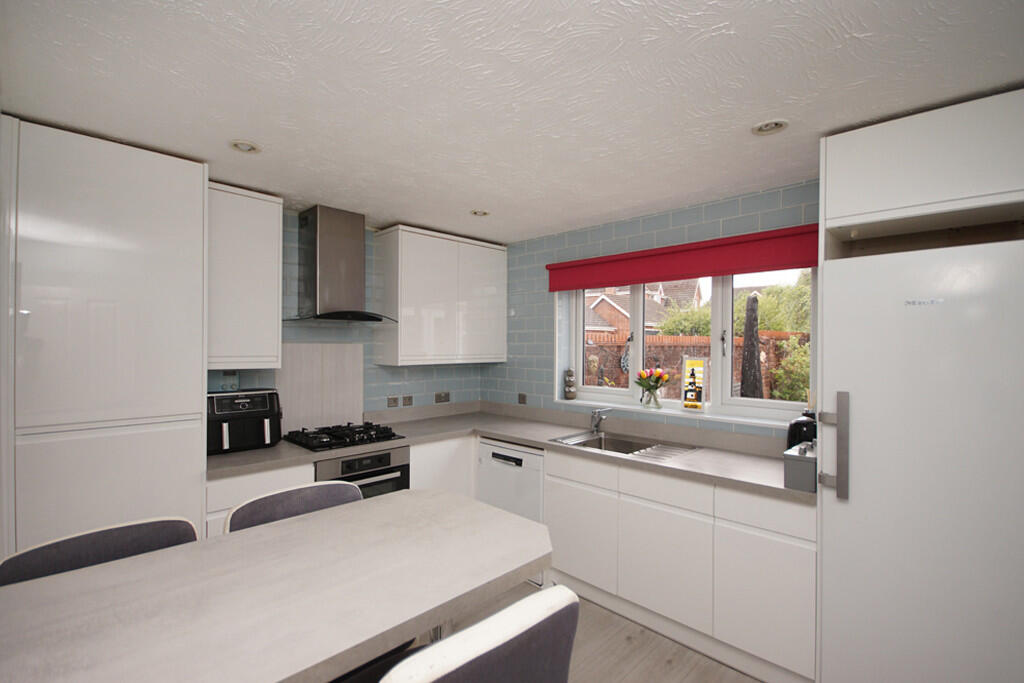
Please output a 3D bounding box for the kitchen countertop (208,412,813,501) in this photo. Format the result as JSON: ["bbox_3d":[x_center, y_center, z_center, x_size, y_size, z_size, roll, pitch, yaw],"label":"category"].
[{"bbox_3d":[-0.106,0.651,2.316,2.720,0.045,2.315,0,-1,45],"label":"kitchen countertop"}]

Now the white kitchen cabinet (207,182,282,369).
[{"bbox_3d":[-1.495,-0.343,2.362,0.395,0.960,0.022,1,-1,-43],"label":"white kitchen cabinet"}]

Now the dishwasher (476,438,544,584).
[{"bbox_3d":[0.180,1.132,3.144,0.598,0.845,0.590,0,-1,42],"label":"dishwasher"}]

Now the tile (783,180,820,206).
[{"bbox_3d":[1.556,-0.780,2.274,0.200,0.102,0.009,0,-1,42],"label":"tile"}]

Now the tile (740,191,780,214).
[{"bbox_3d":[1.406,-0.779,2.410,0.200,0.102,0.009,0,-1,42],"label":"tile"}]

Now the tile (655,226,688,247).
[{"bbox_3d":[1.019,-0.670,2.732,0.202,0.099,0.010,0,0,41],"label":"tile"}]

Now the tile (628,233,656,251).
[{"bbox_3d":[0.876,-0.670,2.885,0.200,0.102,0.009,0,-1,42],"label":"tile"}]

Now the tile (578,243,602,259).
[{"bbox_3d":[0.567,-0.657,3.128,0.196,0.099,0.010,0,0,41],"label":"tile"}]

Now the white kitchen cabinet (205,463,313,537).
[{"bbox_3d":[-1.287,1.030,2.200,0.490,0.715,0.022,1,-1,-43],"label":"white kitchen cabinet"}]

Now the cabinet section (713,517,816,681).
[{"bbox_3d":[1.121,1.131,1.915,0.398,0.557,0.022,0,-1,42],"label":"cabinet section"}]

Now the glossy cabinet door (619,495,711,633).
[{"bbox_3d":[0.777,1.115,2.188,0.494,0.560,0.020,0,0,41],"label":"glossy cabinet door"}]

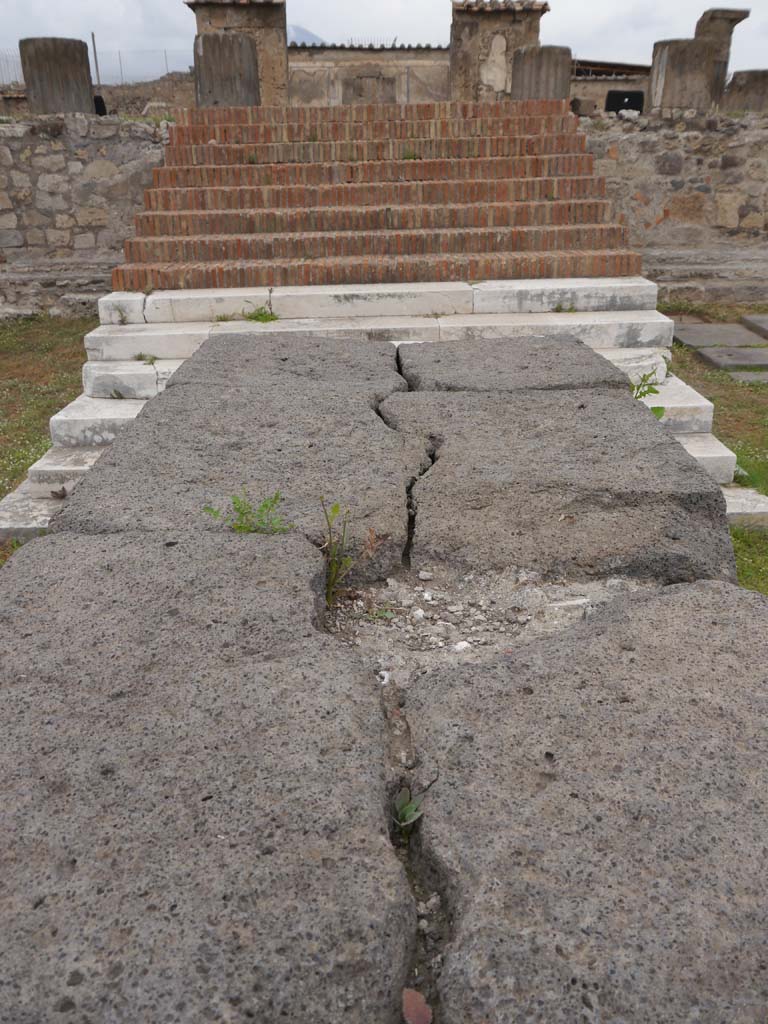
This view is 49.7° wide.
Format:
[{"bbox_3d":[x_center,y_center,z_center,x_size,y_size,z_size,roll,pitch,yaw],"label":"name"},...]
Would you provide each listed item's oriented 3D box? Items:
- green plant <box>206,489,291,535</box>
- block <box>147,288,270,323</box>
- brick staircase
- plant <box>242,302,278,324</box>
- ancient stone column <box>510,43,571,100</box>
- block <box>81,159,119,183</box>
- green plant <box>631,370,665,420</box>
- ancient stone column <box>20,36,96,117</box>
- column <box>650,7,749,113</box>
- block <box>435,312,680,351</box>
[{"bbox_3d":[-0.247,0.004,1.518,0.155,0.070,0.100,-1,24,0],"label":"green plant"},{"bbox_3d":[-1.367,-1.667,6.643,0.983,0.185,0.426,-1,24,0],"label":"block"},{"bbox_3d":[-0.088,-3.191,7.984,4.300,1.419,3.260,-1,24,0],"label":"brick staircase"},{"bbox_3d":[-0.955,-1.541,6.402,0.278,0.137,0.138,-1,24,0],"label":"plant"},{"bbox_3d":[1.842,-5.112,9.687,0.679,0.553,0.679,-1,24,0],"label":"ancient stone column"},{"bbox_3d":[-3.219,-3.919,9.494,0.406,0.229,0.275,-1,24,0],"label":"block"},{"bbox_3d":[0.706,-0.313,2.215,0.088,0.133,0.075,-1,24,0],"label":"green plant"},{"bbox_3d":[-4.206,-5.601,10.724,0.880,0.933,0.880,-1,24,0],"label":"ancient stone column"},{"bbox_3d":[4.035,-5.811,10.680,1.100,1.192,0.924,-1,24,0],"label":"column"},{"bbox_3d":[1.273,-1.380,6.318,1.730,0.189,0.436,-1,24,0],"label":"block"}]

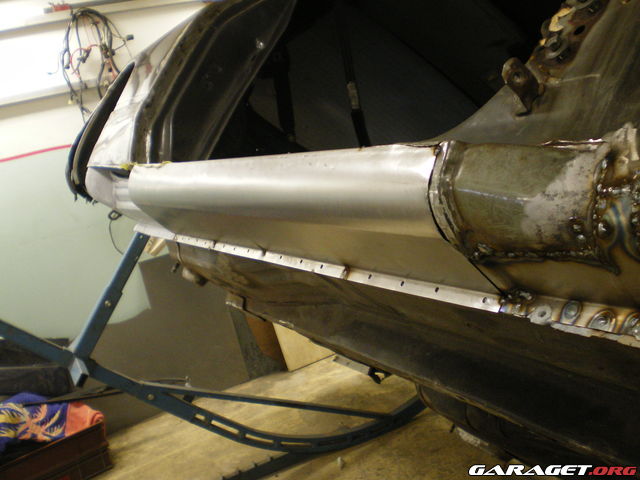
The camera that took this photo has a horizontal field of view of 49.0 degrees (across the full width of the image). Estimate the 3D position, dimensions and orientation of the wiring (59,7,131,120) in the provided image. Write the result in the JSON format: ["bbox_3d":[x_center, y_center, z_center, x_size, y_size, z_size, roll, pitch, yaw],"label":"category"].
[{"bbox_3d":[-0.982,-0.779,3.100,0.340,0.490,0.120,-18,4,-20],"label":"wiring"}]

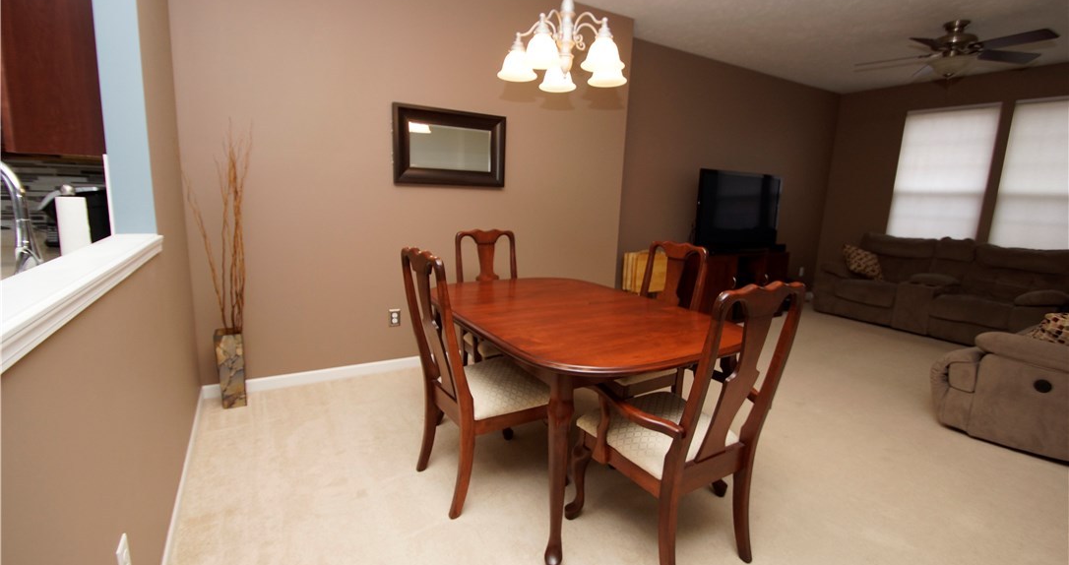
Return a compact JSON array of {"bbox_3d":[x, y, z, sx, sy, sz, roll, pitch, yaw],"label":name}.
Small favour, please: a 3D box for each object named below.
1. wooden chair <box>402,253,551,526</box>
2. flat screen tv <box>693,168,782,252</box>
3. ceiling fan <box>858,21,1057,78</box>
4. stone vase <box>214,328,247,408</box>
[{"bbox_3d":[-0.226,0.372,1.911,0.550,1.020,0.480,-5,12,-33],"label":"wooden chair"},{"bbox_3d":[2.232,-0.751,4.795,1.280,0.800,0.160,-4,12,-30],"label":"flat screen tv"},{"bbox_3d":[3.446,-1.919,3.693,1.300,0.430,1.300,-4,12,-30],"label":"ceiling fan"},{"bbox_3d":[-1.750,0.499,2.581,0.130,0.440,0.135,-4,12,-30],"label":"stone vase"}]

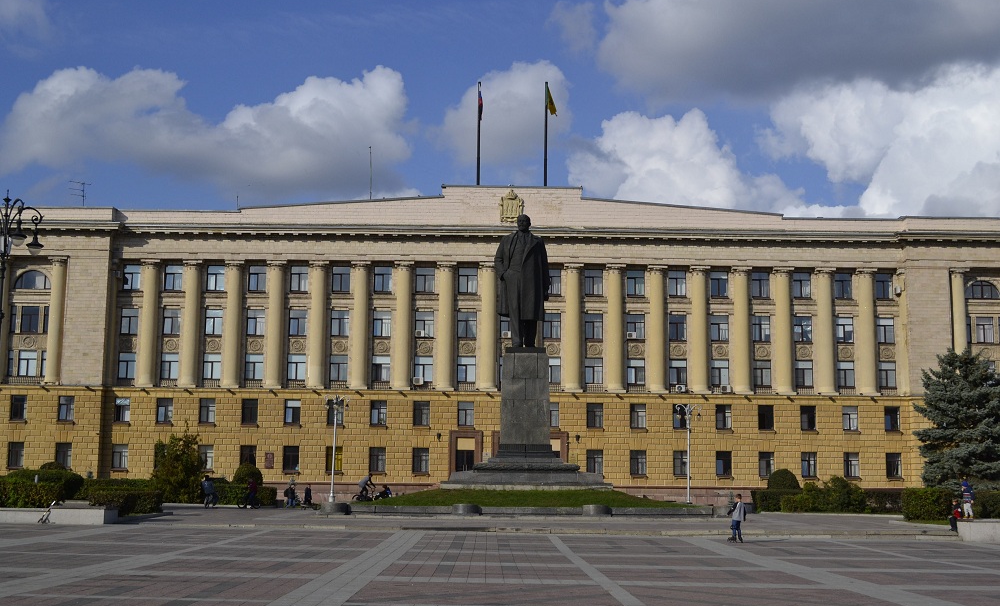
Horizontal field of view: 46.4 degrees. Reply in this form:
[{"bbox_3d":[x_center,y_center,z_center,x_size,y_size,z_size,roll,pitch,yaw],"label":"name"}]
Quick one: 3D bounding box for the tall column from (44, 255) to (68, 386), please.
[{"bbox_3d":[-36.717,1.399,96.447,1.570,10.645,1.550,0,-8,0],"label":"tall column"}]

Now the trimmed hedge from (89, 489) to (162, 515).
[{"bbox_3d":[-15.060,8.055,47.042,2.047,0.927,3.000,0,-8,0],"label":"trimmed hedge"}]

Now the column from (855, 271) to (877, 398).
[{"bbox_3d":[30.566,2.397,96.166,1.470,10.520,1.365,1,-8,-1],"label":"column"}]

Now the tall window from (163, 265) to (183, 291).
[{"bbox_3d":[-27.122,-2.065,97.112,1.520,2.200,0.250,1,-8,-1],"label":"tall window"}]

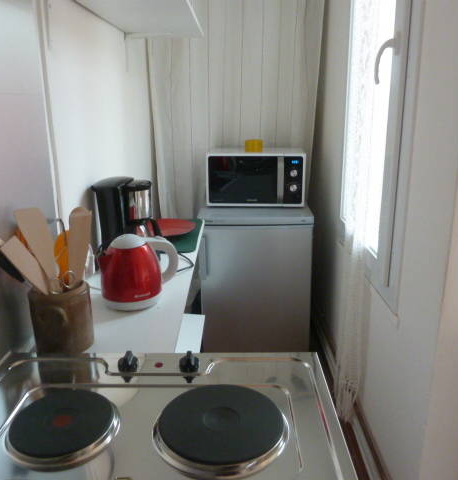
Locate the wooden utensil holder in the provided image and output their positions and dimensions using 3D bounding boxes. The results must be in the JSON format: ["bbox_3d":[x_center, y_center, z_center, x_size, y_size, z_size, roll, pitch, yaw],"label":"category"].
[{"bbox_3d":[-0.339,0.155,0.947,0.118,0.125,0.118,0,16,1],"label":"wooden utensil holder"}]

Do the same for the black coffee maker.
[{"bbox_3d":[-0.300,-0.053,1.418,0.195,0.258,0.172,0,16,1],"label":"black coffee maker"}]

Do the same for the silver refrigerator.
[{"bbox_3d":[0.135,0.214,2.576,0.547,0.850,0.575,0,16,1],"label":"silver refrigerator"}]

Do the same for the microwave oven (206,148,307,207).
[{"bbox_3d":[0.135,-0.346,2.474,0.489,0.275,0.372,0,16,1],"label":"microwave oven"}]

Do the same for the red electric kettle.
[{"bbox_3d":[-0.235,0.067,1.160,0.199,0.172,0.147,-9,19,-27],"label":"red electric kettle"}]

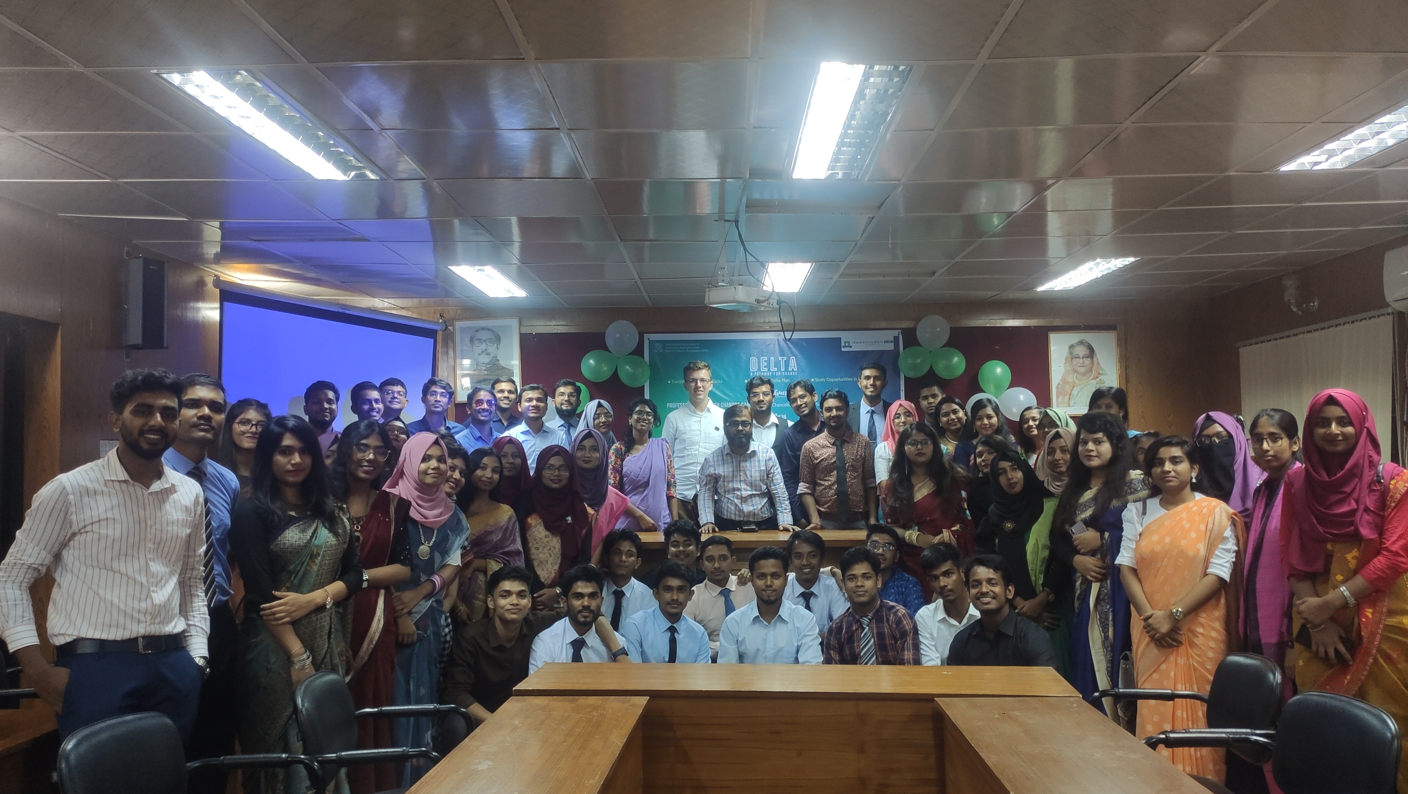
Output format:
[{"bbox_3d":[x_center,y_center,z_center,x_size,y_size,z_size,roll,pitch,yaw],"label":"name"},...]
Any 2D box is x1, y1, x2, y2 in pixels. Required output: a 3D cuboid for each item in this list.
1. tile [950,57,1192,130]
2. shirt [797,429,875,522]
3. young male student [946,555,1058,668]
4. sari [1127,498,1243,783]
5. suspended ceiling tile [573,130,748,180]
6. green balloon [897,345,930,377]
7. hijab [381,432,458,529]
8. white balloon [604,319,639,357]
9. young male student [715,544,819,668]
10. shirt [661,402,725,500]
[{"bbox_3d":[1.047,-0.899,3.115,0.600,0.020,0.600,0,-3,1],"label":"tile"},{"bbox_3d":[0.799,0.473,6.400,0.480,0.580,0.280,0,-3,6],"label":"shirt"},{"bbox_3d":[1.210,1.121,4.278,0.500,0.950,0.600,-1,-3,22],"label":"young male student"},{"bbox_3d":[2.016,1.041,4.420,0.460,1.260,0.360,-1,-3,22],"label":"sari"},{"bbox_3d":[-0.149,-0.864,3.751,0.600,0.020,0.600,0,-3,1],"label":"suspended ceiling tile"},{"bbox_3d":[1.477,-0.247,7.417,0.240,0.235,0.240,0,-3,1],"label":"green balloon"},{"bbox_3d":[-1.234,0.362,4.580,0.280,0.420,0.290,2,-4,-30],"label":"hijab"},{"bbox_3d":[-0.573,-0.408,7.400,0.236,0.260,0.236,0,-3,0],"label":"white balloon"},{"bbox_3d":[0.258,1.080,4.122,0.480,1.000,0.580,0,-3,2],"label":"young male student"},{"bbox_3d":[-0.035,0.352,6.700,0.480,0.650,0.280,0,-3,2],"label":"shirt"}]

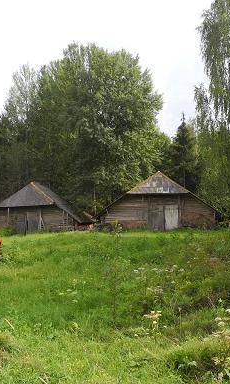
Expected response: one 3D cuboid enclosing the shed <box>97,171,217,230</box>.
[{"bbox_3d":[4.300,1.000,39.500,10.600,5.400,7.500,-1,-3,10],"label":"shed"}]

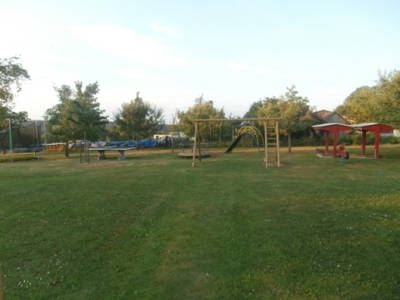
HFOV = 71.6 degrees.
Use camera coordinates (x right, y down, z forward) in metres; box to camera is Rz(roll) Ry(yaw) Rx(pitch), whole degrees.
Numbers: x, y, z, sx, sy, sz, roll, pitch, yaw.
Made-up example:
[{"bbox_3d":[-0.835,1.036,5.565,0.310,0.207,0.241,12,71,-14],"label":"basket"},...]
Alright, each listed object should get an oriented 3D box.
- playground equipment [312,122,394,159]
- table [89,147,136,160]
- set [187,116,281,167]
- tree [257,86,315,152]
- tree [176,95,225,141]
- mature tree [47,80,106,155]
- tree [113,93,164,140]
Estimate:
[{"bbox_3d":[11.400,-0.770,21.000,5.200,2.550,2.400,0,3,2],"label":"playground equipment"},{"bbox_3d":[-5.920,0.330,18.800,2.740,0.780,1.525,0,3,8],"label":"table"},{"bbox_3d":[1.970,-0.385,14.700,4.700,2.500,1.900,0,3,7],"label":"set"},{"bbox_3d":[8.387,-2.967,27.200,5.591,6.425,5.312,-1,3,0],"label":"tree"},{"bbox_3d":[0.054,-2.921,30.000,5.085,6.058,4.831,-1,3,0],"label":"tree"},{"bbox_3d":[-10.237,-2.557,22.800,5.016,6.232,4.765,-1,3,0],"label":"mature tree"},{"bbox_3d":[-6.875,-3.214,31.000,5.701,6.428,5.416,-1,3,0],"label":"tree"}]

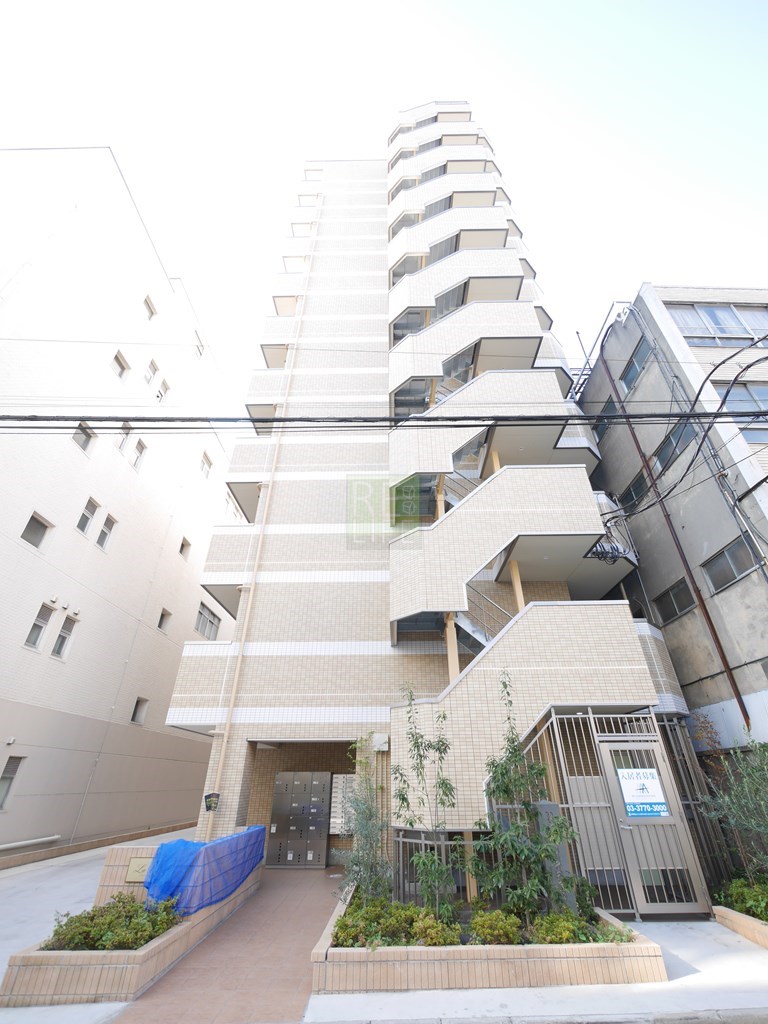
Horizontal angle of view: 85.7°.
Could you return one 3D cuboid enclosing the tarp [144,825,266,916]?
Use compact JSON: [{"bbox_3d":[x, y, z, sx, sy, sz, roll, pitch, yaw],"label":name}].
[{"bbox_3d":[-2.600,5.331,6.310,0.690,0.740,2.380,-4,-32,6],"label":"tarp"}]

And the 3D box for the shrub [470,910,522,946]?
[{"bbox_3d":[1.200,4.547,4.584,0.520,0.300,0.500,0,-32,0],"label":"shrub"}]

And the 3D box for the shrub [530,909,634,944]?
[{"bbox_3d":[2.140,4.553,4.593,1.080,0.300,0.560,0,-32,0],"label":"shrub"}]

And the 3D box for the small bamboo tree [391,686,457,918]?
[{"bbox_3d":[0.530,3.777,5.601,0.870,2.620,0.750,0,-32,0],"label":"small bamboo tree"}]

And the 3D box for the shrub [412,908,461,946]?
[{"bbox_3d":[0.570,4.537,4.567,0.500,0.300,0.480,0,-32,0],"label":"shrub"}]

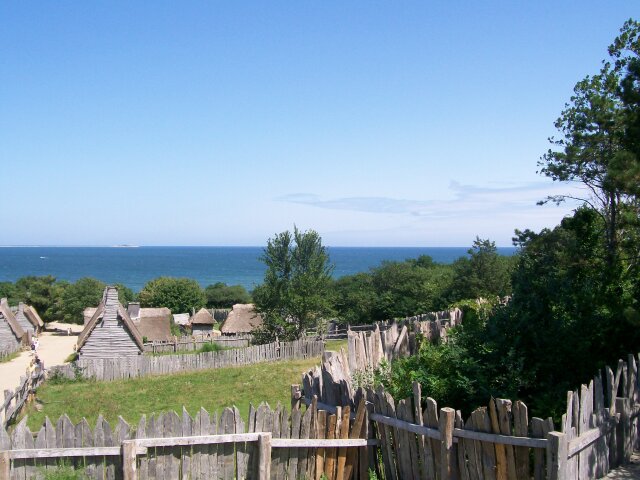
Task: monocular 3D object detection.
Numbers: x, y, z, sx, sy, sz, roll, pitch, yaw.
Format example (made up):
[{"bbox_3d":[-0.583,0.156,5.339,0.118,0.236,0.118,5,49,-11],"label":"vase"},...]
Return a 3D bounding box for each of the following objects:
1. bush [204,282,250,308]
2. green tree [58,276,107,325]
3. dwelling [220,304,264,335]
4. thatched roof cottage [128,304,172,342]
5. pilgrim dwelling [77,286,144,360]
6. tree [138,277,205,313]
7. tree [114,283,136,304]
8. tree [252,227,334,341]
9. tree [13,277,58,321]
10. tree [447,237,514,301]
[{"bbox_3d":[-22.115,14.303,160.000,11.300,8.170,9.600,0,-1,-8],"label":"bush"},{"bbox_3d":[-55.307,13.972,155.000,13.040,10.950,11.080,0,-1,-20],"label":"green tree"},{"bbox_3d":[-10.344,11.088,90.000,6.220,4.730,5.200,0,-1,-5],"label":"dwelling"},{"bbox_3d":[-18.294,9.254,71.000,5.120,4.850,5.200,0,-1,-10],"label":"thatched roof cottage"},{"bbox_3d":[-15.533,6.047,49.115,4.500,5.650,6.600,0,-1,-19],"label":"pilgrim dwelling"},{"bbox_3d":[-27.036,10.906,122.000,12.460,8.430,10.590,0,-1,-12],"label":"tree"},{"bbox_3d":[-46.342,13.739,155.000,7.680,7.680,7.680,0,-1,-17],"label":"tree"},{"bbox_3d":[-2.787,4.838,70.000,8.620,12.520,7.330,0,-1,-2],"label":"tree"},{"bbox_3d":[-66.252,13.856,155.000,11.640,10.710,9.900,0,-1,-23],"label":"tree"},{"bbox_3d":[18.085,3.718,75.000,7.660,8.230,6.510,0,-1,14],"label":"tree"}]

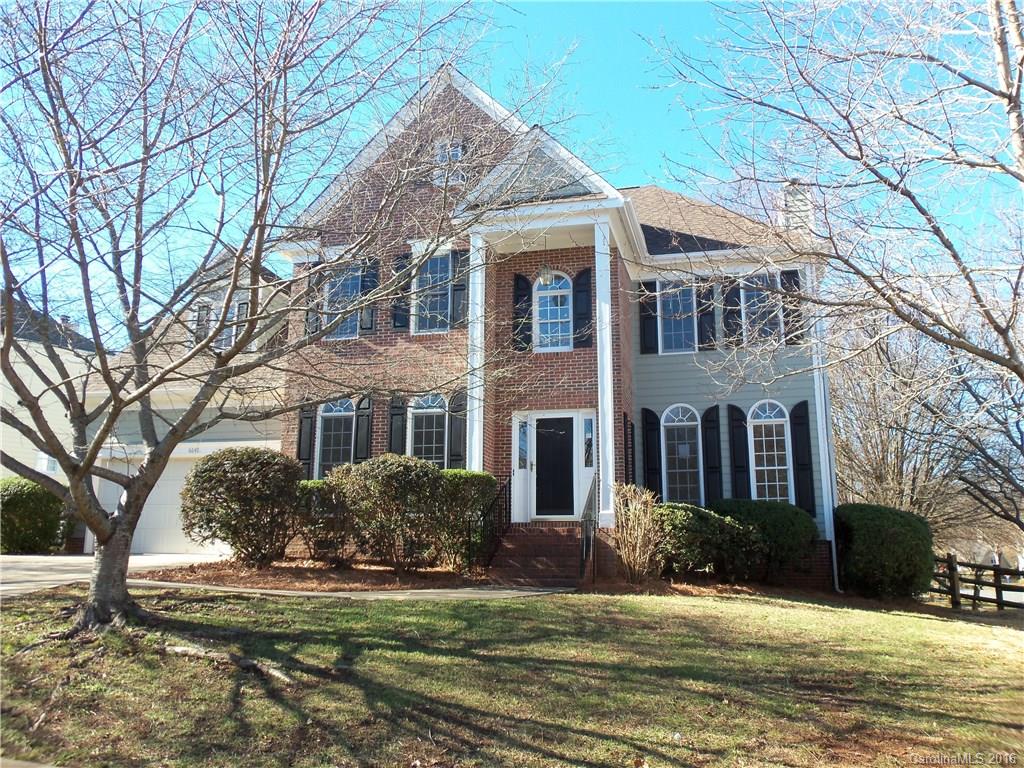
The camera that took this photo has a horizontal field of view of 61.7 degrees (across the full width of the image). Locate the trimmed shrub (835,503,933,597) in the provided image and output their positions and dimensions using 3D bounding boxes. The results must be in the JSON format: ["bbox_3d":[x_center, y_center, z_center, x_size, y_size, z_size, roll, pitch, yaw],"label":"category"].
[{"bbox_3d":[7.238,3.193,16.505,1.800,1.800,1.800,-3,-14,15],"label":"trimmed shrub"}]

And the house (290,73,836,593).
[{"bbox_3d":[1.600,-0.565,19.833,11.000,10.150,10.600,-3,-14,15],"label":"house"}]

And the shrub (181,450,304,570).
[{"bbox_3d":[-4.667,2.170,15.079,1.950,2.040,1.950,-3,-14,15],"label":"shrub"}]

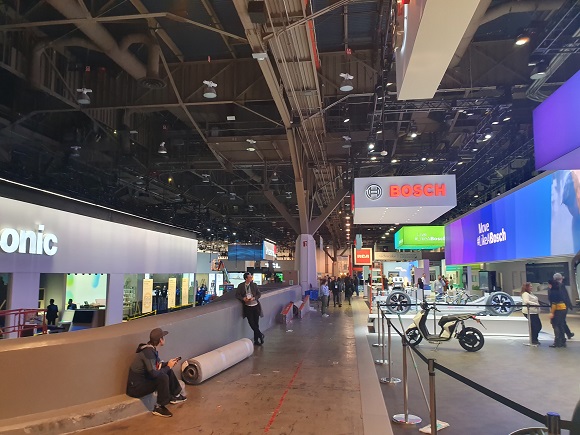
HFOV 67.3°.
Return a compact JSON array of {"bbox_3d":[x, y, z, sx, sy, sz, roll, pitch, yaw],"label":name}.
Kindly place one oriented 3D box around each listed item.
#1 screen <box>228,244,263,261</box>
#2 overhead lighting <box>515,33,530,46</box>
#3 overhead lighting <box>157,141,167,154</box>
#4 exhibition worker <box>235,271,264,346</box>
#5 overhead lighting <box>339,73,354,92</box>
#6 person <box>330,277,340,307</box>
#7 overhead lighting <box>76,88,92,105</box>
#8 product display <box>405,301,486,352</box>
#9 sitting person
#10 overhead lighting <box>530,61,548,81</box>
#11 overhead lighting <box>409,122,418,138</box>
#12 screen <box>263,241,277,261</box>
[{"bbox_3d":[-5.479,4.376,54.000,4.280,1.980,0.300,-1,-7,8],"label":"screen"},{"bbox_3d":[7.045,-5.379,13.200,0.420,0.400,0.420,-1,-7,8],"label":"overhead lighting"},{"bbox_3d":[-8.500,-4.668,29.194,0.580,0.680,0.580,-1,-7,8],"label":"overhead lighting"},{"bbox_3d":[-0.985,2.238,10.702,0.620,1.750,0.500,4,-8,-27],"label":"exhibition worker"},{"bbox_3d":[2.155,-5.189,16.652,0.520,0.620,0.520,-1,-7,8],"label":"overhead lighting"},{"bbox_3d":[2.459,3.902,23.293,0.550,1.690,0.400,-1,-7,6],"label":"person"},{"bbox_3d":[-9.706,-5.737,20.642,0.600,0.620,0.580,-1,-7,8],"label":"overhead lighting"},{"bbox_3d":[3.541,2.504,10.148,1.850,1.100,0.680,-3,-8,25],"label":"product display"},{"bbox_3d":[-1.750,1.956,5.647,0.750,1.040,0.560,-1,-7,6],"label":"sitting person"},{"bbox_3d":[10.219,-6.065,17.913,0.600,0.620,0.580,-1,-7,8],"label":"overhead lighting"},{"bbox_3d":[5.812,-4.094,20.500,0.420,0.680,0.420,-1,-7,8],"label":"overhead lighting"},{"bbox_3d":[-2.836,4.582,59.401,0.400,2.400,8.800,-1,-7,11],"label":"screen"}]

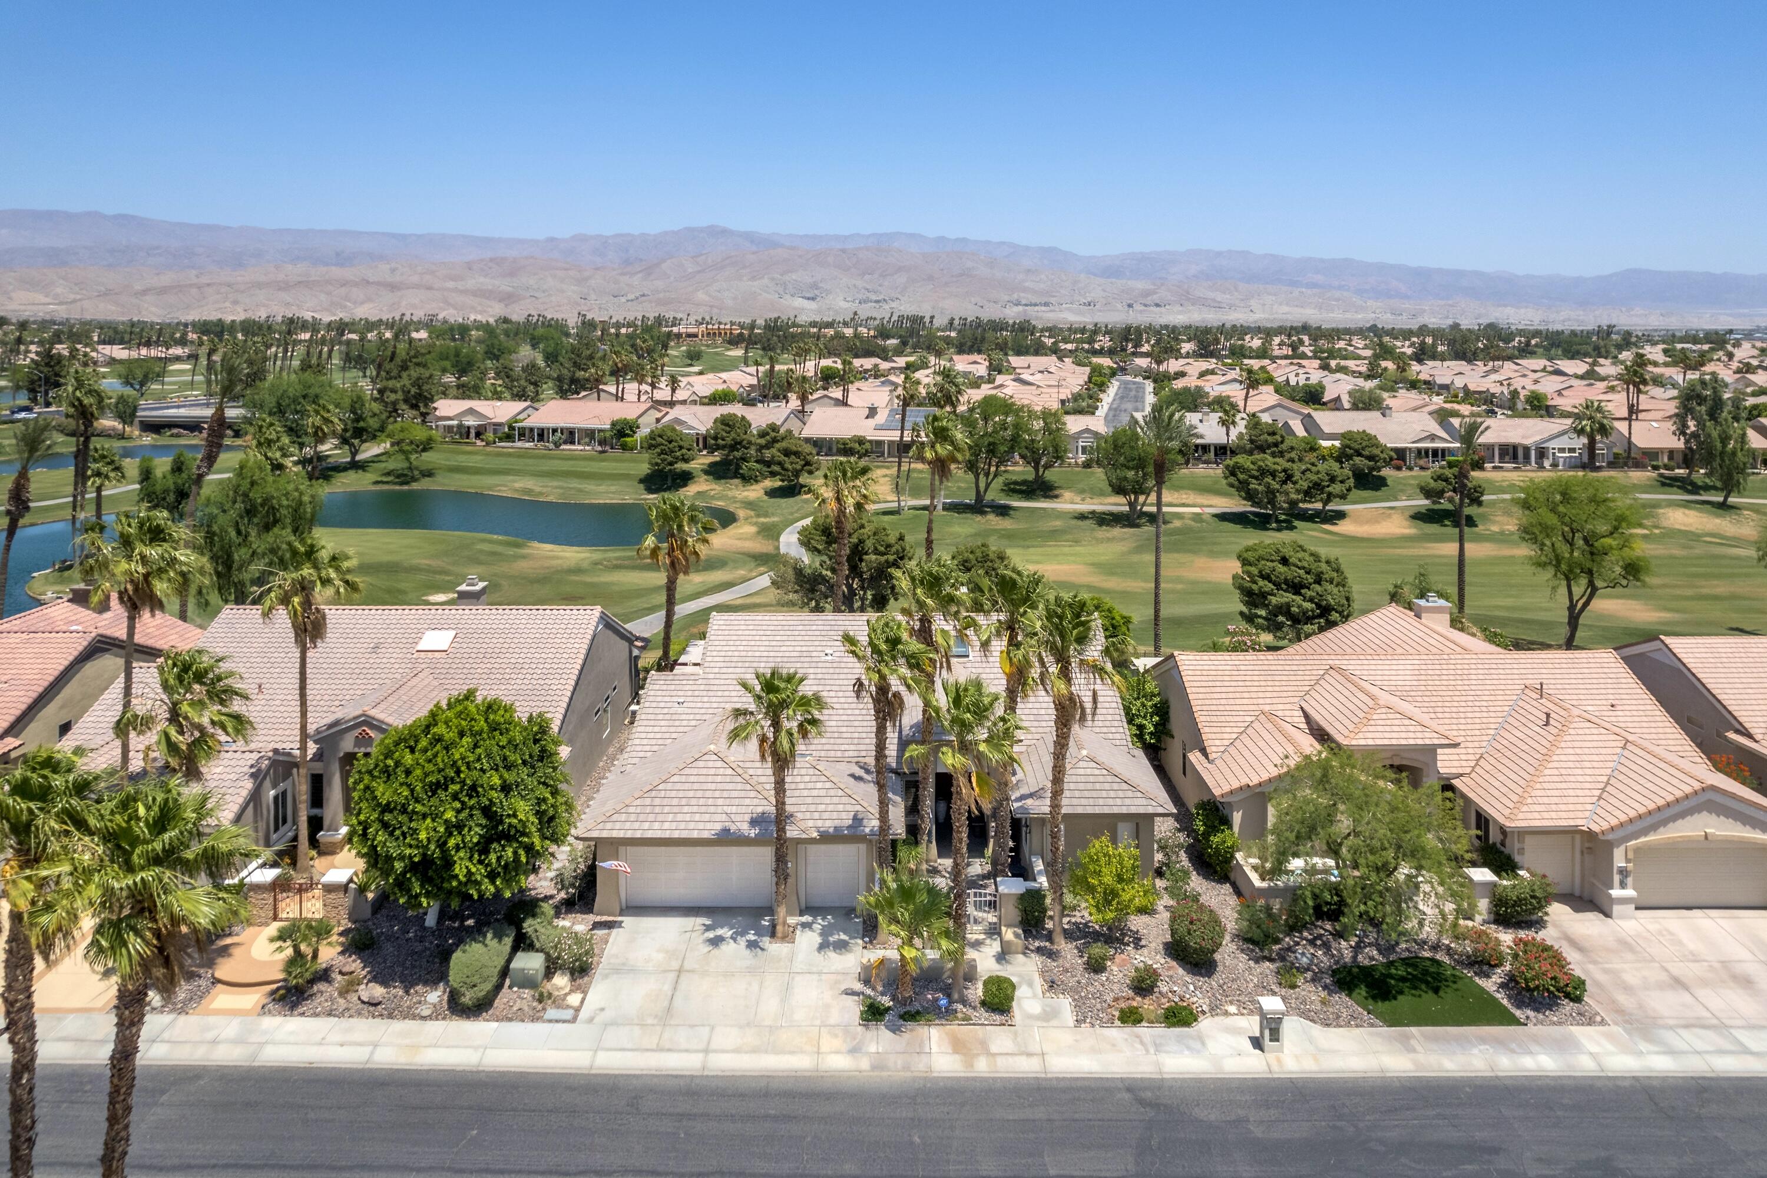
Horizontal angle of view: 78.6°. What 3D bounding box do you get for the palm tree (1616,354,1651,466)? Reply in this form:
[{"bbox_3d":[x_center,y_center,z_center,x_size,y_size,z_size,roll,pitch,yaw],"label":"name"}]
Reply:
[{"bbox_3d":[96.434,-22.885,138.861,4.800,14.930,4.800,0,14,0],"label":"palm tree"}]

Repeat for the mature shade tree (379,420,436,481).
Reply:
[{"bbox_3d":[-62.232,-18.055,141.816,7.000,7.900,7.000,0,13,0],"label":"mature shade tree"}]

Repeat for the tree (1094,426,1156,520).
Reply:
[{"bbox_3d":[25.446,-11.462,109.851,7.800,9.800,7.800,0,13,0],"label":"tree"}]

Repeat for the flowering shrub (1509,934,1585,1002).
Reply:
[{"bbox_3d":[19.444,11.048,31.766,2.150,1.380,2.150,0,14,0],"label":"flowering shrub"}]

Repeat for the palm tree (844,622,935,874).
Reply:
[{"bbox_3d":[0.102,5.967,32.761,2.800,10.700,2.800,0,13,0],"label":"palm tree"}]

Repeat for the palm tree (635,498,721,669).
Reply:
[{"bbox_3d":[-10.806,-0.081,57.497,4.419,10.064,4.419,0,14,0],"label":"palm tree"}]

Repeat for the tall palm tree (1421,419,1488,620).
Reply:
[{"bbox_3d":[37.534,-4.527,71.060,4.270,13.360,4.270,0,14,0],"label":"tall palm tree"}]

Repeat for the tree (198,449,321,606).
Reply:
[{"bbox_3d":[-39.735,-3.223,69.166,8.107,10.935,8.107,0,14,0],"label":"tree"}]

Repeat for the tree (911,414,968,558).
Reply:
[{"bbox_3d":[3.740,-4.968,73.503,3.694,13.965,3.694,0,13,0],"label":"tree"}]

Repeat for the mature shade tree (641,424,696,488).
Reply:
[{"bbox_3d":[-25.595,-16.024,128.795,6.585,7.405,6.585,0,14,0],"label":"mature shade tree"}]

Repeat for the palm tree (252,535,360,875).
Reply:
[{"bbox_3d":[-19.617,4.175,36.695,3.630,12.220,3.630,0,14,0],"label":"palm tree"}]

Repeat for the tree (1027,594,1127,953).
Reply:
[{"bbox_3d":[5.721,5.661,32.649,2.900,11.300,2.900,0,13,0],"label":"tree"}]

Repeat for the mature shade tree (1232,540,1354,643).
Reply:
[{"bbox_3d":[24.726,0.415,65.204,7.190,6.630,7.190,0,14,0],"label":"mature shade tree"}]

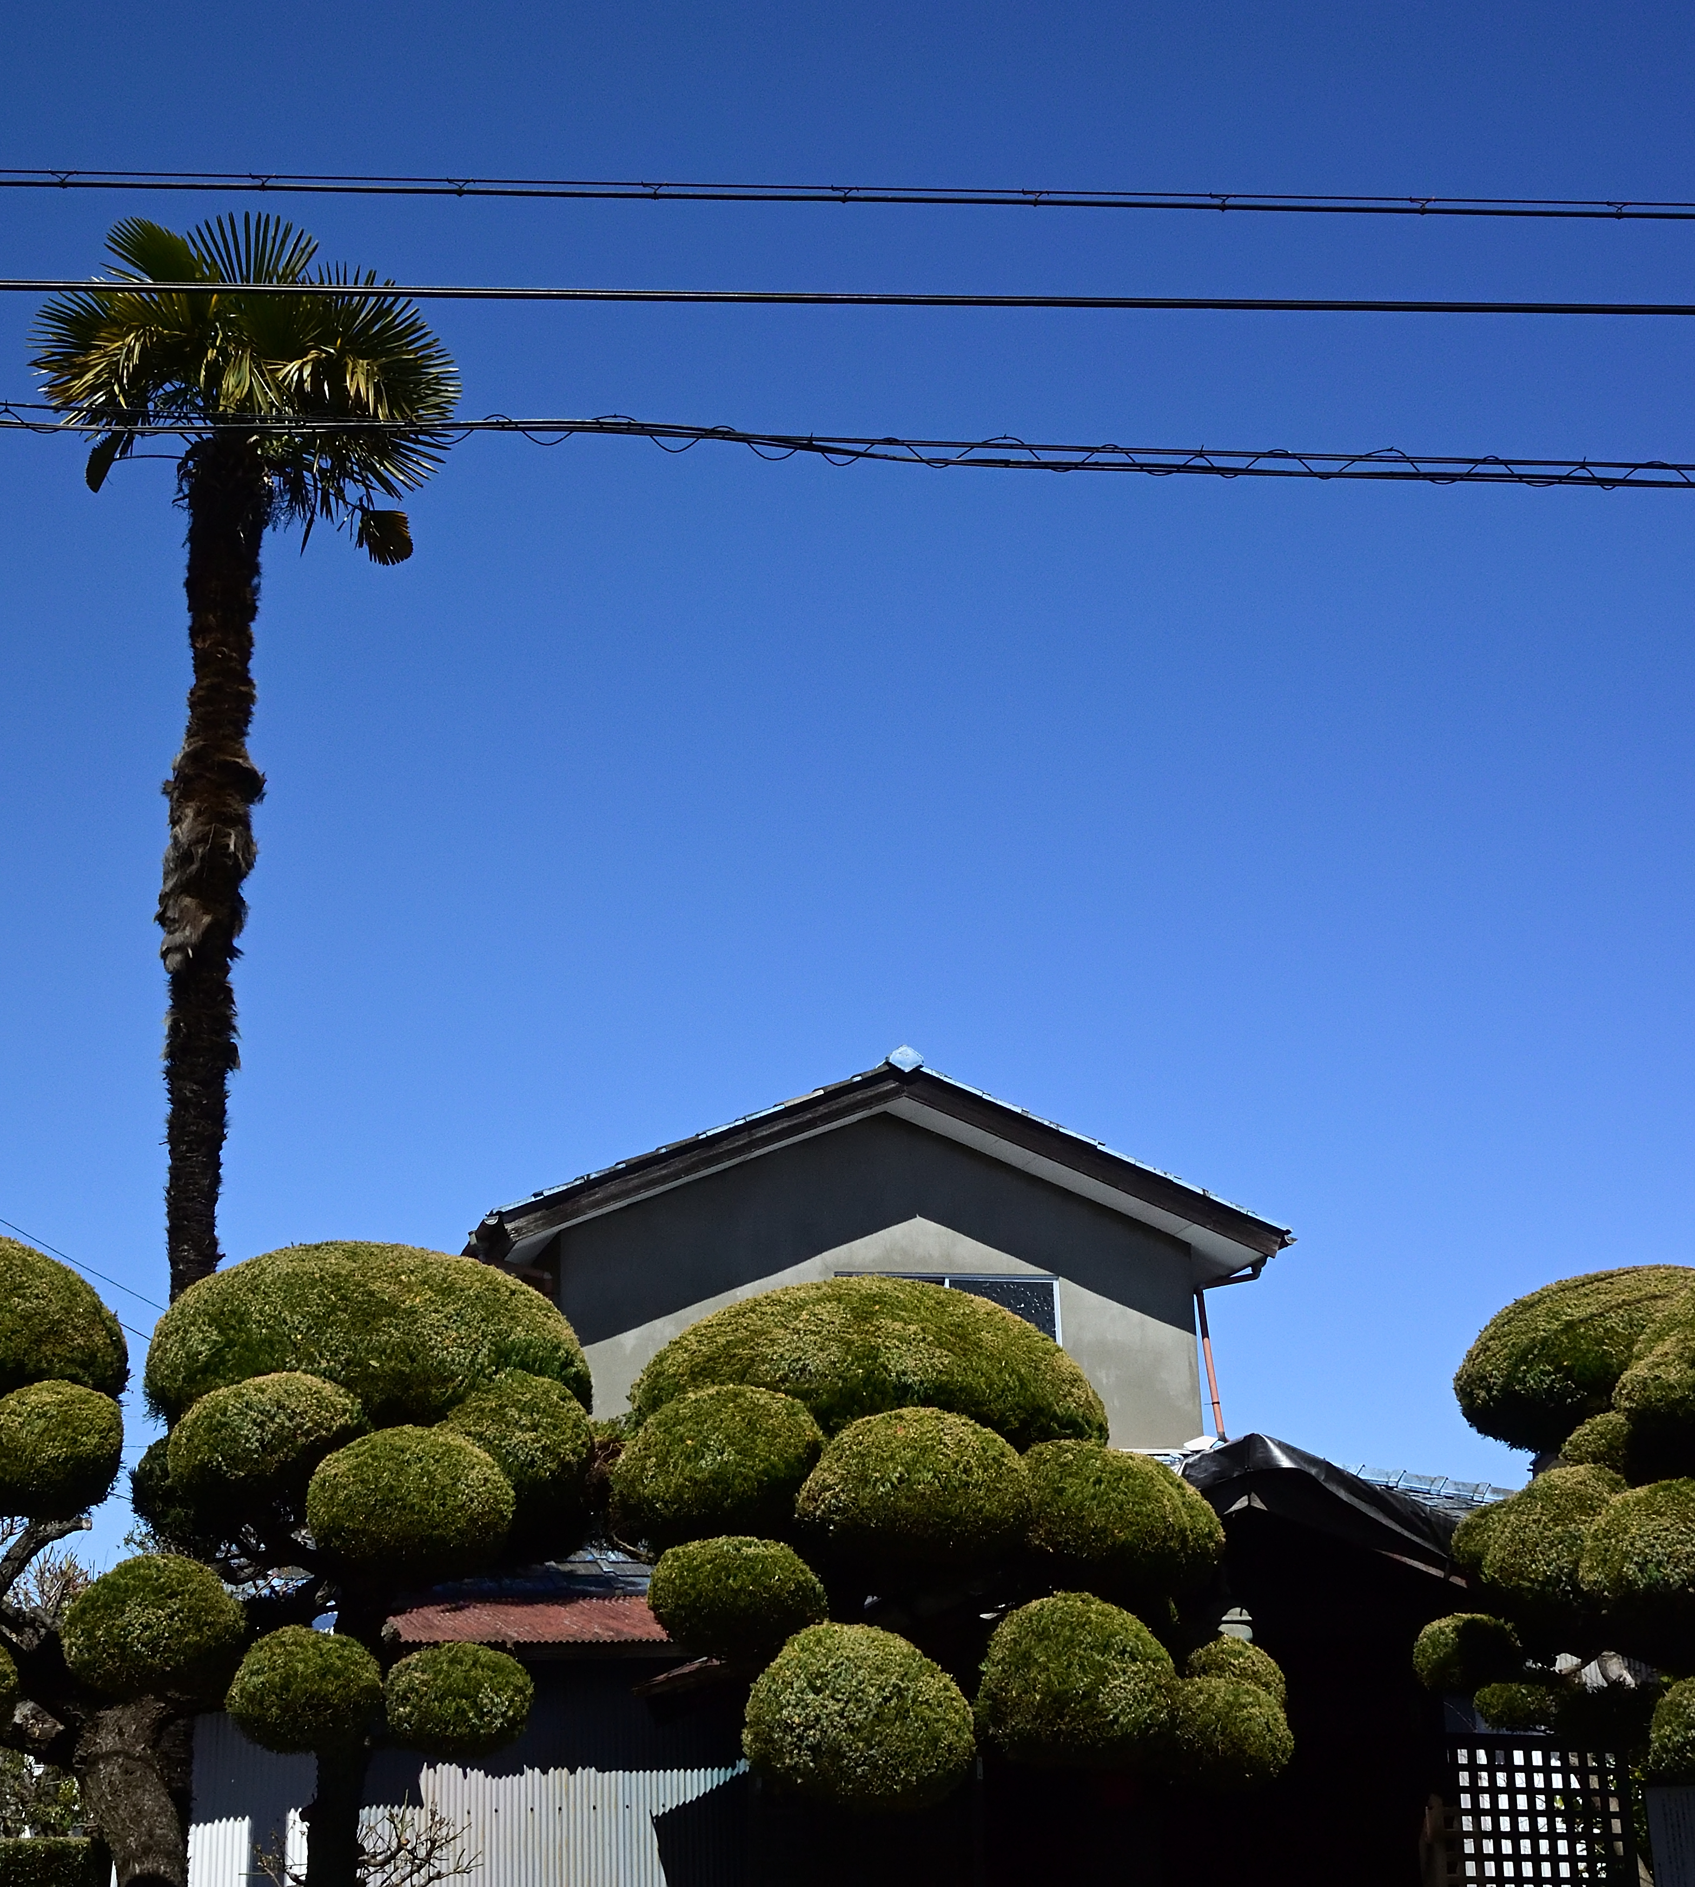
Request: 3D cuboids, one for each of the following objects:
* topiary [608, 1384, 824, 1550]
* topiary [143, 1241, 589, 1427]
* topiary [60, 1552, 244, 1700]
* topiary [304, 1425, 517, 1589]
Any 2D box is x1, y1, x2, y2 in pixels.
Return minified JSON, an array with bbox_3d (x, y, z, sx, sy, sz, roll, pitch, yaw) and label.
[{"bbox_3d":[-0.422,1.730,8.800,0.728,0.550,0.706,-1,-18,-3],"label":"topiary"},{"bbox_3d":[-1.619,1.326,9.000,1.489,0.628,1.266,2,-18,-12],"label":"topiary"},{"bbox_3d":[-2.323,2.281,8.940,0.602,0.480,0.572,2,-17,-14],"label":"topiary"},{"bbox_3d":[-1.376,1.773,8.400,0.654,0.504,0.634,1,-18,-9],"label":"topiary"}]

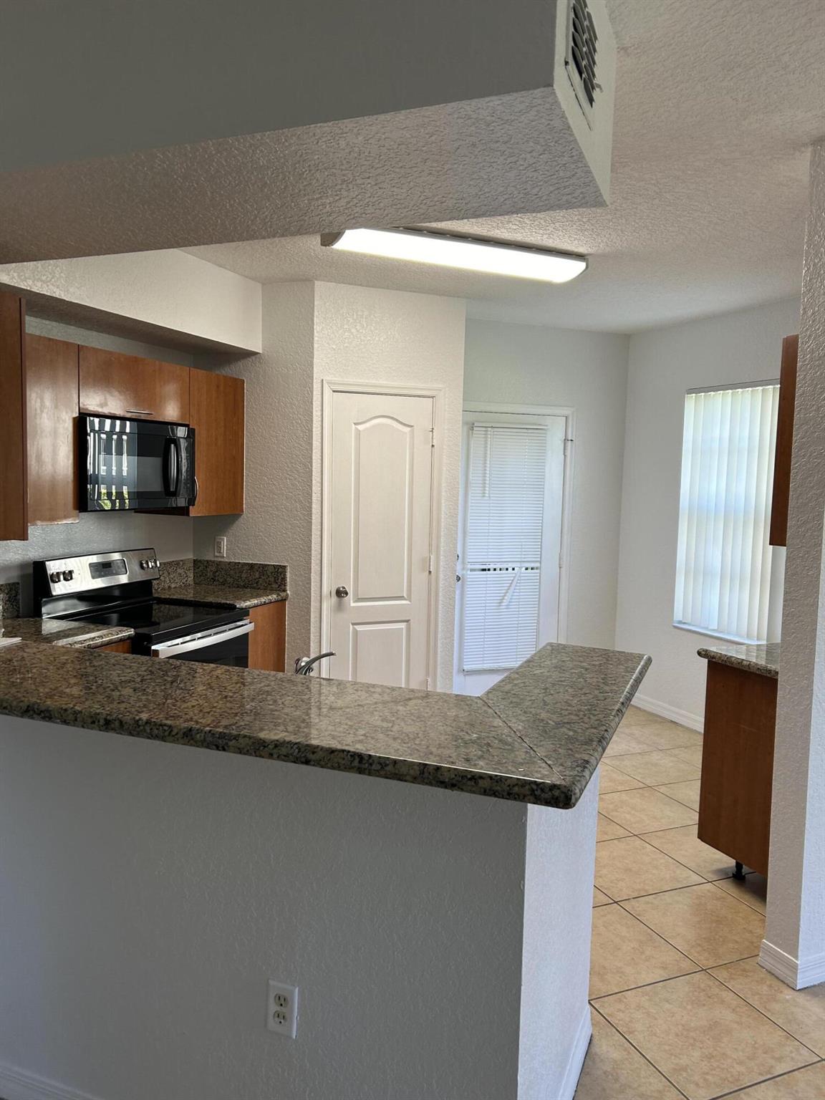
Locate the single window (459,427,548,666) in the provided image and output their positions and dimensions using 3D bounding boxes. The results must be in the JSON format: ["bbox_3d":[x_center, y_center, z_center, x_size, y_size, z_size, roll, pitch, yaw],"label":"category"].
[{"bbox_3d":[0.634,-0.019,5.594,0.605,1.670,0.050,-1,5,-24],"label":"single window"}]

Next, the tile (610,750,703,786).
[{"bbox_3d":[1.368,1.226,4.639,0.455,0.010,0.455,-1,5,-24],"label":"tile"}]

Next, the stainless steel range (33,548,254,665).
[{"bbox_3d":[-1.288,0.620,4.075,0.700,1.180,0.762,3,5,21],"label":"stainless steel range"}]

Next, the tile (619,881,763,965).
[{"bbox_3d":[1.079,1.362,3.022,0.455,0.010,0.455,-1,5,-24],"label":"tile"}]

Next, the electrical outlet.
[{"bbox_3d":[-0.278,0.978,1.757,0.070,0.115,0.008,3,5,21],"label":"electrical outlet"}]

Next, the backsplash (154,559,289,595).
[{"bbox_3d":[-1.100,0.168,4.631,0.660,0.165,0.470,3,5,21],"label":"backsplash"}]

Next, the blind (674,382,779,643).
[{"bbox_3d":[1.909,-0.248,5.073,0.070,1.520,0.775,-1,5,-24],"label":"blind"}]

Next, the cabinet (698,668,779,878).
[{"bbox_3d":[1.667,0.890,3.286,0.750,0.840,0.610,-1,5,-24],"label":"cabinet"}]

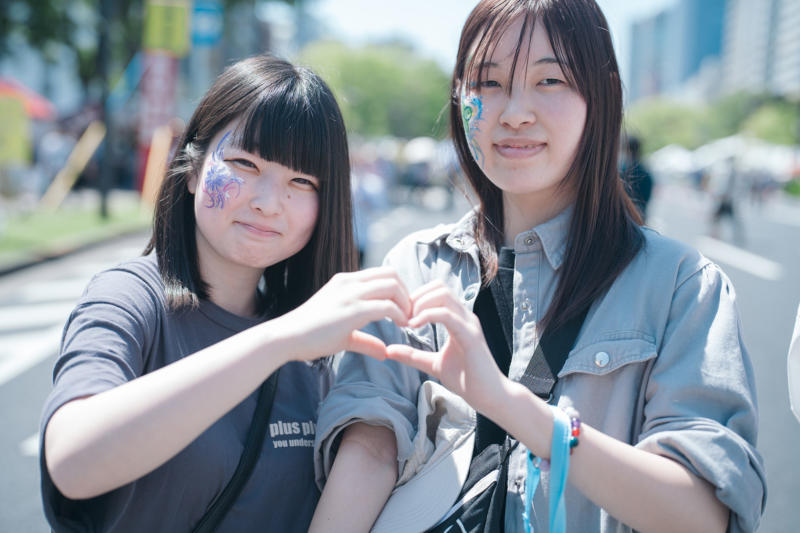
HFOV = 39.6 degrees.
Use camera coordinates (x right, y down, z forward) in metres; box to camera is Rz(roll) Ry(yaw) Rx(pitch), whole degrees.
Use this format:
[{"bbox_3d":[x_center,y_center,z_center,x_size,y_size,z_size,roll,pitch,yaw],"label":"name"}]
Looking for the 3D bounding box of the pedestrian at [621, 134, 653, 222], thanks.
[{"bbox_3d":[2.528,-0.595,12.087,0.380,1.660,0.480,-2,7,-30],"label":"pedestrian"}]

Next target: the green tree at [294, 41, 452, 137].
[{"bbox_3d":[-1.453,-9.230,65.411,9.000,7.800,8.000,1,6,0],"label":"green tree"}]

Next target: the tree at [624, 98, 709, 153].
[{"bbox_3d":[19.469,-9.494,82.300,6.600,5.700,6.000,1,6,0],"label":"tree"}]

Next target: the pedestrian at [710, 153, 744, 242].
[{"bbox_3d":[5.663,-1.157,19.282,0.580,1.550,0.500,4,6,21],"label":"pedestrian"}]

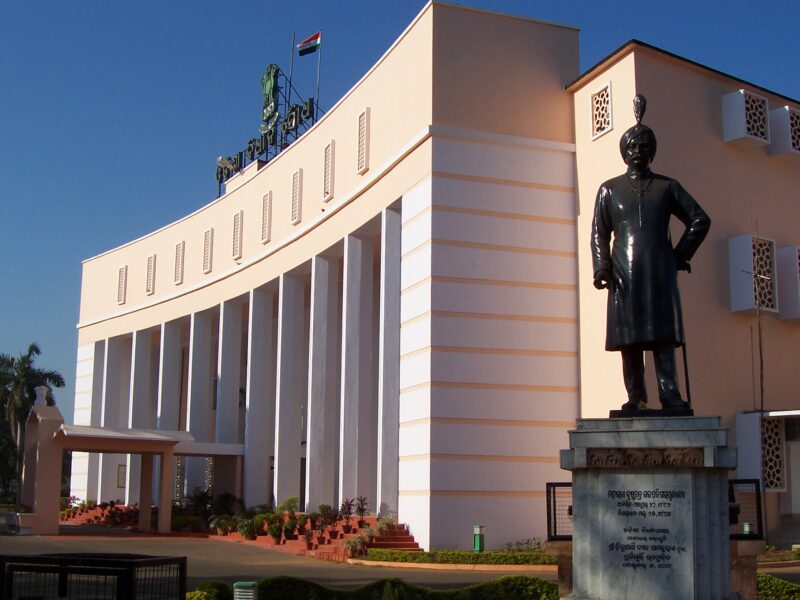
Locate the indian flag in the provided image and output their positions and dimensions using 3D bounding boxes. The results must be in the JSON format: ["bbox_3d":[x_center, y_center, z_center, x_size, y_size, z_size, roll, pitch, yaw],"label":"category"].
[{"bbox_3d":[-4.052,-11.314,47.075,0.950,1.000,0.220,-3,-11,20],"label":"indian flag"}]

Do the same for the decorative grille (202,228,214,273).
[{"bbox_3d":[-8.864,-2.238,49.155,0.130,2.000,0.880,7,-12,-31],"label":"decorative grille"}]

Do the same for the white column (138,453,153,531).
[{"bbox_3d":[-9.969,7.546,41.887,0.340,3.032,0.340,7,-12,-31],"label":"white column"}]

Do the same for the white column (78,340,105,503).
[{"bbox_3d":[-17.602,7.043,59.878,0.848,8.988,2.332,9,-14,-40],"label":"white column"}]

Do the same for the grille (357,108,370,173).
[{"bbox_3d":[-1.101,-4.921,33.117,0.141,2.005,0.710,5,-11,-21],"label":"grille"}]

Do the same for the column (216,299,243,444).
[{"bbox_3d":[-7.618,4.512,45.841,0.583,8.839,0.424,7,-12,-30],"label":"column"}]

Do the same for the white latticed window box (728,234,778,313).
[{"bbox_3d":[9.490,-0.643,28.485,1.031,2.007,0.744,8,-13,-36],"label":"white latticed window box"}]

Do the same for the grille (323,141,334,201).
[{"bbox_3d":[-2.494,-4.490,37.063,0.130,2.025,0.880,5,-11,-23],"label":"grille"}]

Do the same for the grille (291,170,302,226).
[{"bbox_3d":[-3.908,-3.883,40.146,0.130,1.994,0.880,5,-11,-25],"label":"grille"}]

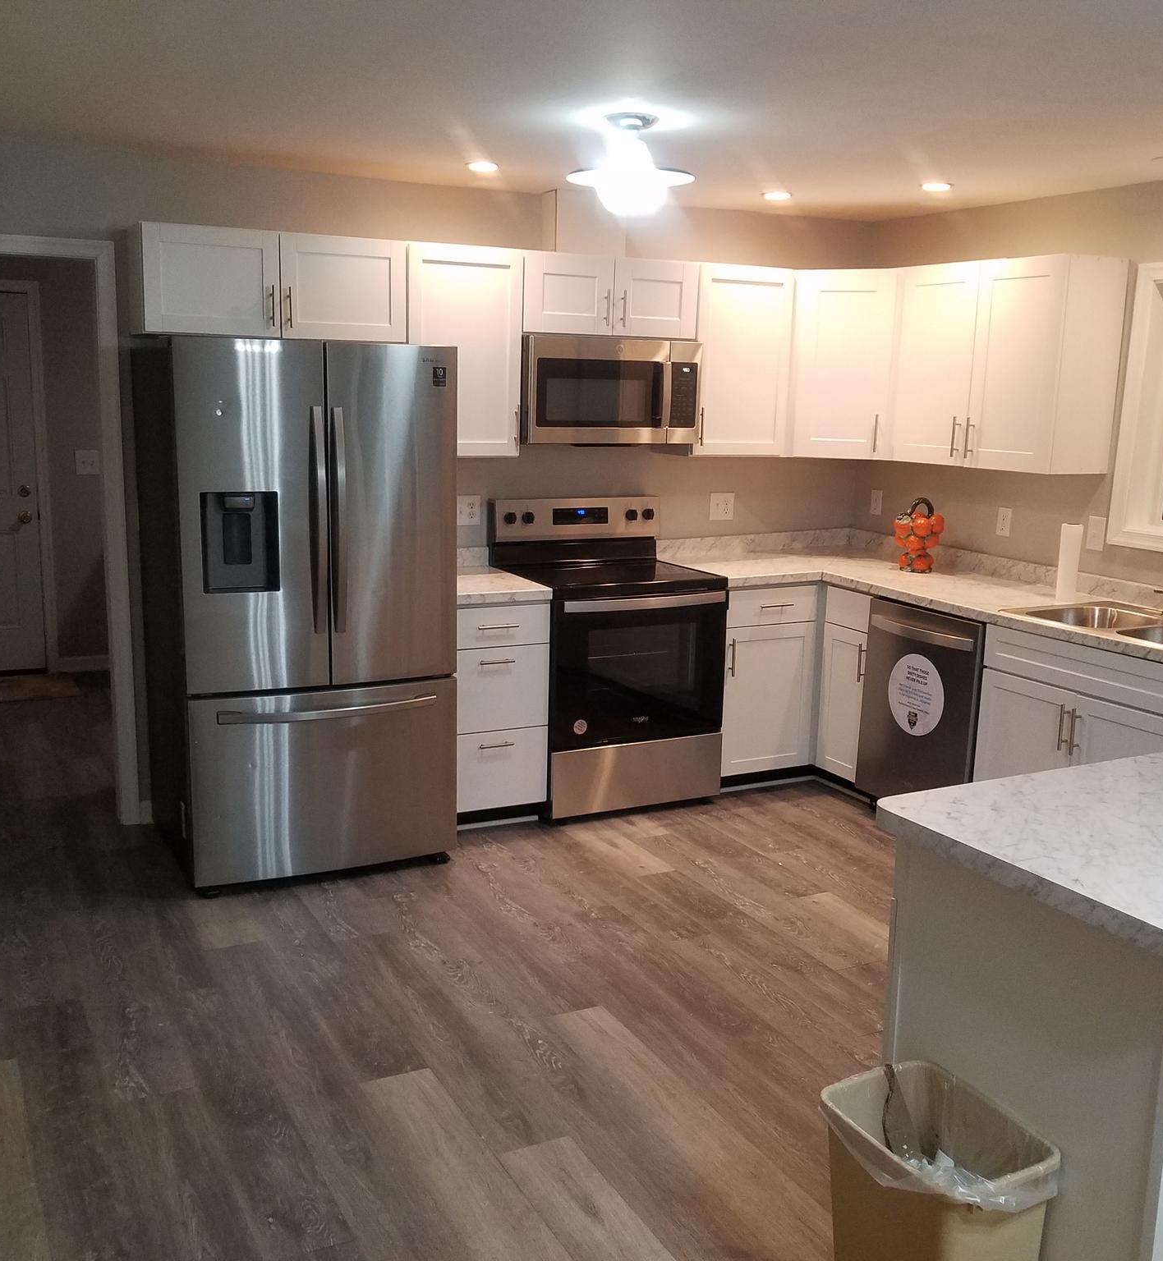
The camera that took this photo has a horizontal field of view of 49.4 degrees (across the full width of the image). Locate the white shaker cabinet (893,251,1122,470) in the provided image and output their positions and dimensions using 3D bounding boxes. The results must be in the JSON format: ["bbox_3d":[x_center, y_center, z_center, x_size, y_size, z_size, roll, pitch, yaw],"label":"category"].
[{"bbox_3d":[1.636,-1.029,4.938,0.313,0.774,0.863,-4,12,-27],"label":"white shaker cabinet"}]

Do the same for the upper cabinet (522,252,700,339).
[{"bbox_3d":[0.063,-1.321,5.033,0.762,0.300,0.320,-4,12,-26],"label":"upper cabinet"}]

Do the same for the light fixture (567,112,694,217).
[{"bbox_3d":[0.138,-1.297,3.540,0.354,0.268,0.354,1,11,0],"label":"light fixture"}]

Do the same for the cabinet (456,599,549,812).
[{"bbox_3d":[-0.455,0.239,4.914,0.450,0.810,0.630,-4,12,-26],"label":"cabinet"}]

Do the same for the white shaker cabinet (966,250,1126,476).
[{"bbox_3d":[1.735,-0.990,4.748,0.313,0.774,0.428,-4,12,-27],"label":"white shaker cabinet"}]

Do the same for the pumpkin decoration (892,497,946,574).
[{"bbox_3d":[1.414,-0.399,5.292,0.212,0.302,0.190,4,11,14],"label":"pumpkin decoration"}]

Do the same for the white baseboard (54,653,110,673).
[{"bbox_3d":[-2.828,0.184,7.218,0.315,0.085,0.015,-4,12,-27],"label":"white baseboard"}]

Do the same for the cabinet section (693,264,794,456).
[{"bbox_3d":[0.608,-1.132,5.348,0.465,0.765,0.320,-4,12,-26],"label":"cabinet section"}]

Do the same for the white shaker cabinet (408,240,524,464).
[{"bbox_3d":[-0.495,-1.057,4.839,0.452,0.774,0.313,-4,12,-27],"label":"white shaker cabinet"}]

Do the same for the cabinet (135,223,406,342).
[{"bbox_3d":[-1.094,-1.212,4.470,0.914,0.350,0.325,-4,12,-26],"label":"cabinet"}]

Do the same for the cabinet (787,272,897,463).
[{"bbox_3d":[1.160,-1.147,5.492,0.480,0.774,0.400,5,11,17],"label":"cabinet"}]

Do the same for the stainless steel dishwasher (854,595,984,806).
[{"bbox_3d":[1.529,0.315,4.932,0.610,0.845,0.608,-4,12,-27],"label":"stainless steel dishwasher"}]

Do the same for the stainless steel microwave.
[{"bbox_3d":[0.069,-0.960,5.073,0.757,0.410,0.390,-4,12,-26],"label":"stainless steel microwave"}]

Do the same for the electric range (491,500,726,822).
[{"bbox_3d":[0.105,0.087,5.118,0.760,1.190,0.690,-4,12,-26],"label":"electric range"}]

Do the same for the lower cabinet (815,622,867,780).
[{"bbox_3d":[1.329,0.274,5.345,0.590,0.640,0.295,-4,12,-27],"label":"lower cabinet"}]

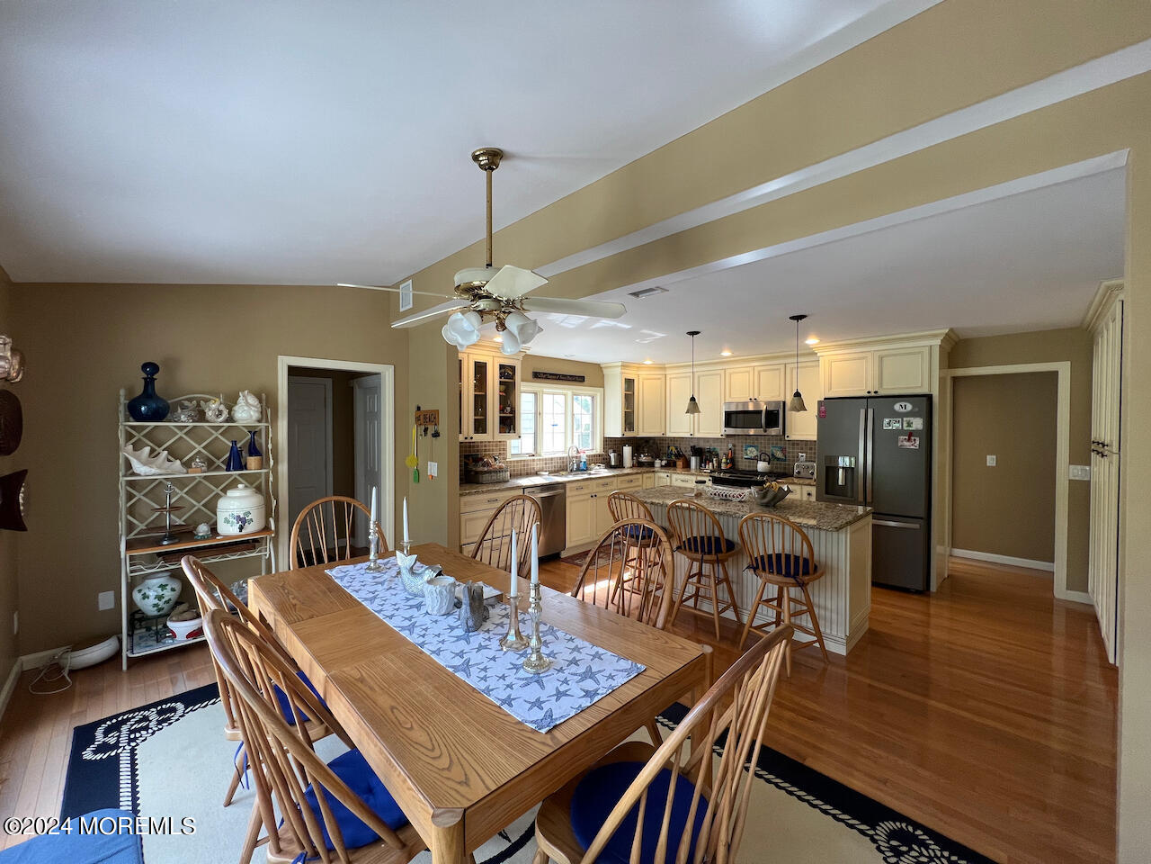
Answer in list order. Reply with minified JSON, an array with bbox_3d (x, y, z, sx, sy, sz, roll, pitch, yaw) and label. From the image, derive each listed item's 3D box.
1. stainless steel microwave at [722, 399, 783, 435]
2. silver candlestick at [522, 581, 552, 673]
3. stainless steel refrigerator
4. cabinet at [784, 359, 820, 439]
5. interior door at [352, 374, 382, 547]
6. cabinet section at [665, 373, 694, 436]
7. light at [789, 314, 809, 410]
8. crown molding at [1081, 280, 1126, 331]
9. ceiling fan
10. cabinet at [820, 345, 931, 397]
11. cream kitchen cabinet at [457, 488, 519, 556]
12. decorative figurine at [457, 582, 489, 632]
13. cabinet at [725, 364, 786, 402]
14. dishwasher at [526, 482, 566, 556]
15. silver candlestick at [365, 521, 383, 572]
[{"bbox_3d":[2.371,-0.175,5.621,0.760,0.420,0.400,1,2,44],"label":"stainless steel microwave"},{"bbox_3d":[-0.127,0.638,1.422,0.093,0.268,0.093,0,1,0],"label":"silver candlestick"},{"bbox_3d":[3.114,0.581,4.483,0.770,1.805,0.900,-1,1,-43],"label":"stainless steel refrigerator"},{"bbox_3d":[2.841,-0.364,5.222,0.460,0.940,0.330,1,2,44],"label":"cabinet"},{"bbox_3d":[-2.267,0.448,4.922,0.860,2.070,0.100,1,2,44],"label":"interior door"},{"bbox_3d":[1.639,-0.388,6.422,0.453,0.925,0.335,1,1,43],"label":"cabinet section"},{"bbox_3d":[1.813,-0.550,3.528,0.155,0.769,0.155,-1,1,-43],"label":"light"},{"bbox_3d":[3.847,-0.851,3.155,1.720,0.140,0.130,-1,2,-43],"label":"crown molding"},{"bbox_3d":[-0.385,-0.815,1.950,1.220,0.910,1.220,1,2,44],"label":"ceiling fan"},{"bbox_3d":[3.200,-0.595,4.569,0.940,0.460,0.600,1,2,44],"label":"cabinet"},{"bbox_3d":[-1.038,1.043,4.598,0.764,0.870,0.620,-1,1,-43],"label":"cream kitchen cabinet"},{"bbox_3d":[-0.406,0.684,1.710,0.115,0.166,0.095,0,1,-6],"label":"decorative figurine"},{"bbox_3d":[2.401,-0.619,5.639,0.760,0.440,0.330,1,2,44],"label":"cabinet"},{"bbox_3d":[-0.537,1.038,5.064,0.602,0.865,0.620,-1,1,-43],"label":"dishwasher"},{"bbox_3d":[-1.101,0.622,2.362,0.093,0.268,0.093,-1,1,-43],"label":"silver candlestick"}]

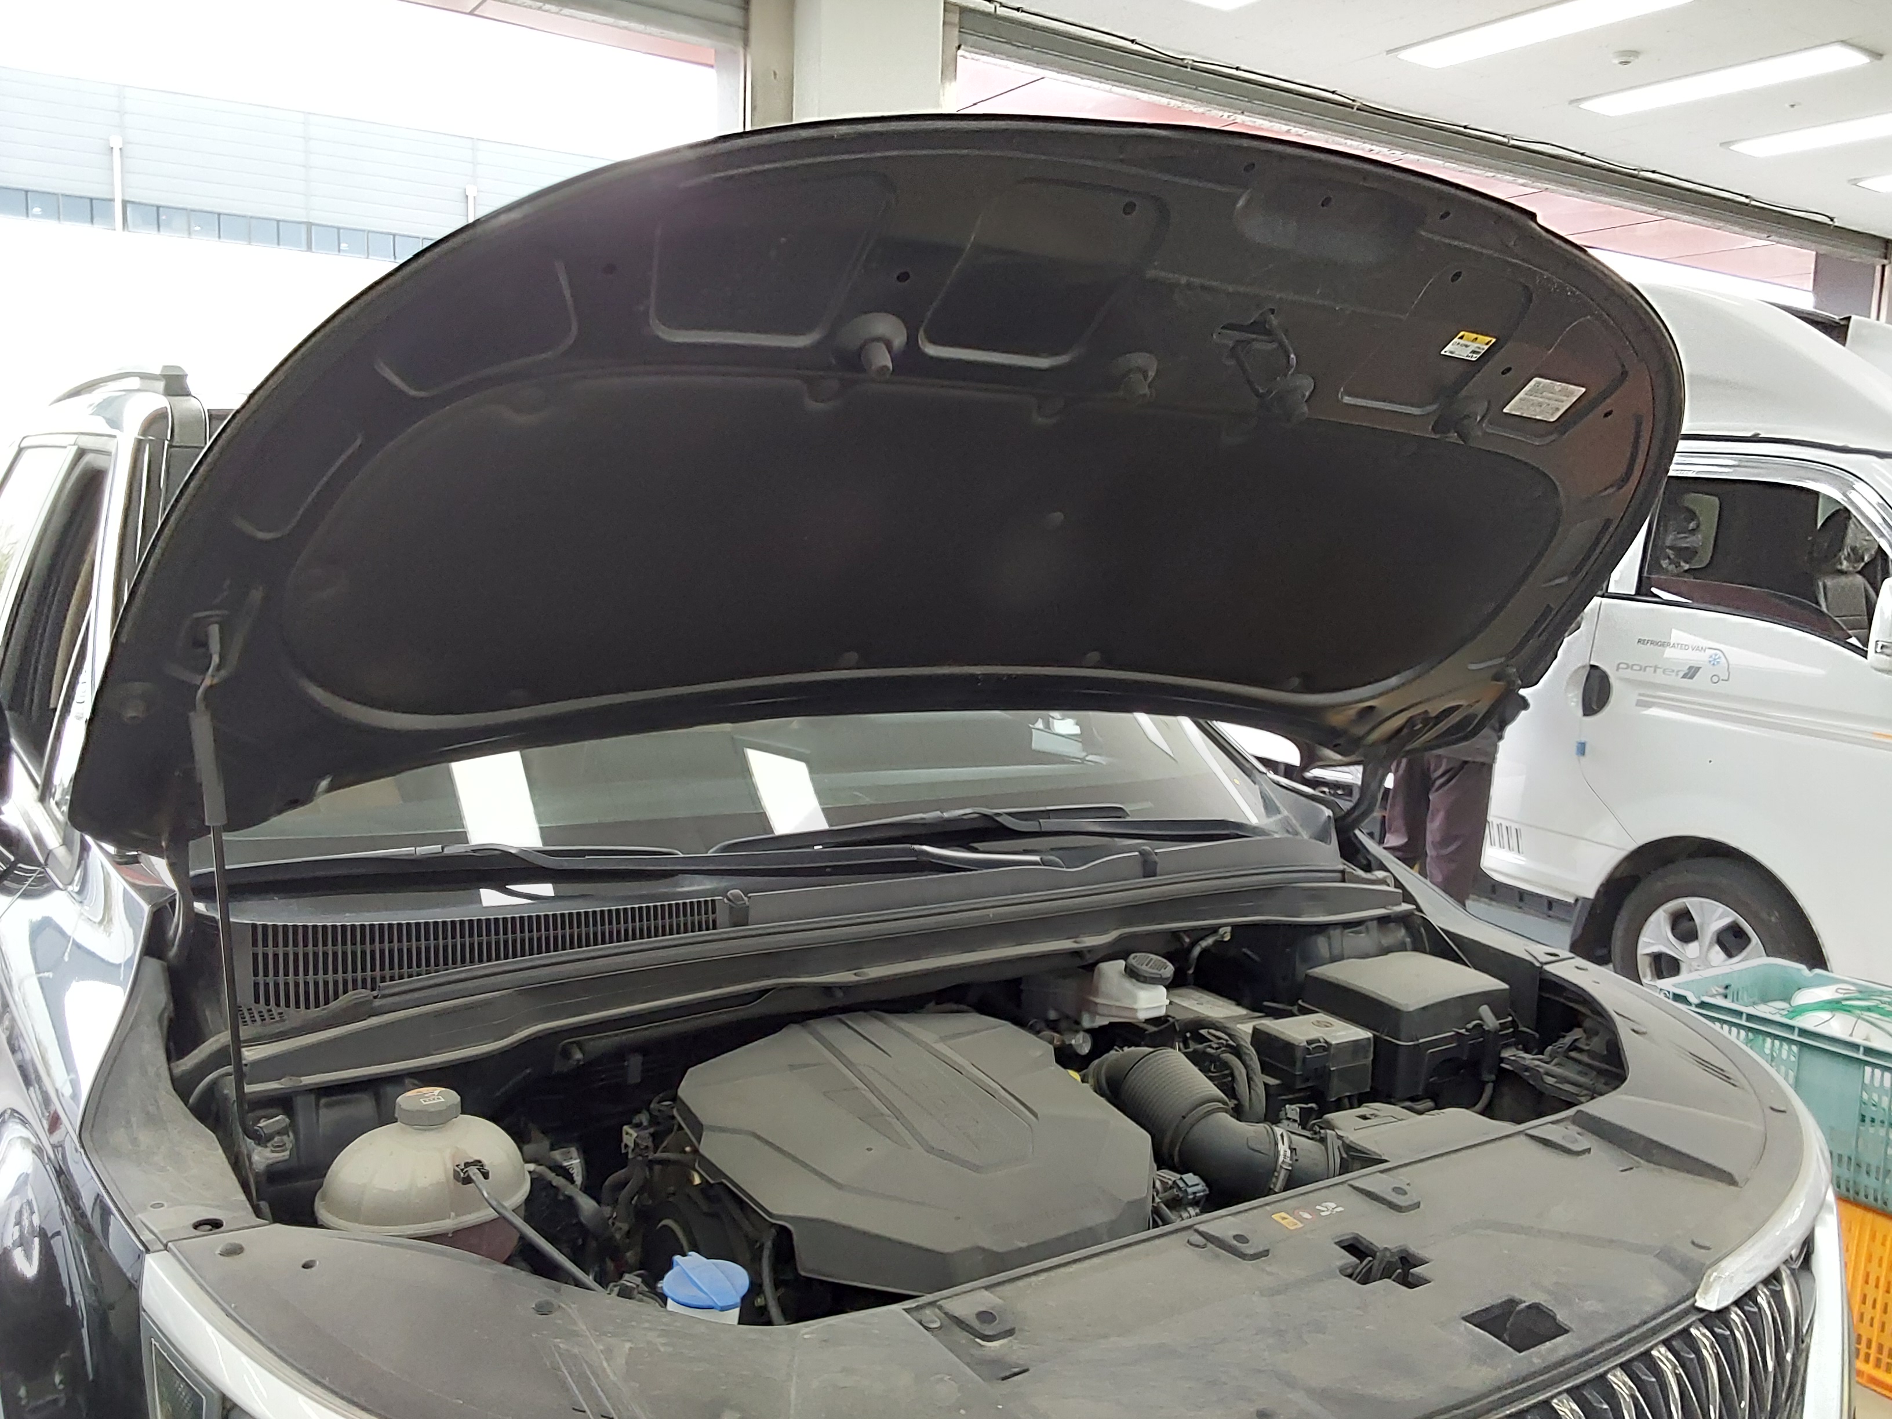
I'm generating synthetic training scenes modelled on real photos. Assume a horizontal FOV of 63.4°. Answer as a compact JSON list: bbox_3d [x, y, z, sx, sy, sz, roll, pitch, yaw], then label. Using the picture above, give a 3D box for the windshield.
[{"bbox_3d":[-0.270,-0.123,2.125,1.500,0.150,1.098,-2,42,-34],"label":"windshield"}]

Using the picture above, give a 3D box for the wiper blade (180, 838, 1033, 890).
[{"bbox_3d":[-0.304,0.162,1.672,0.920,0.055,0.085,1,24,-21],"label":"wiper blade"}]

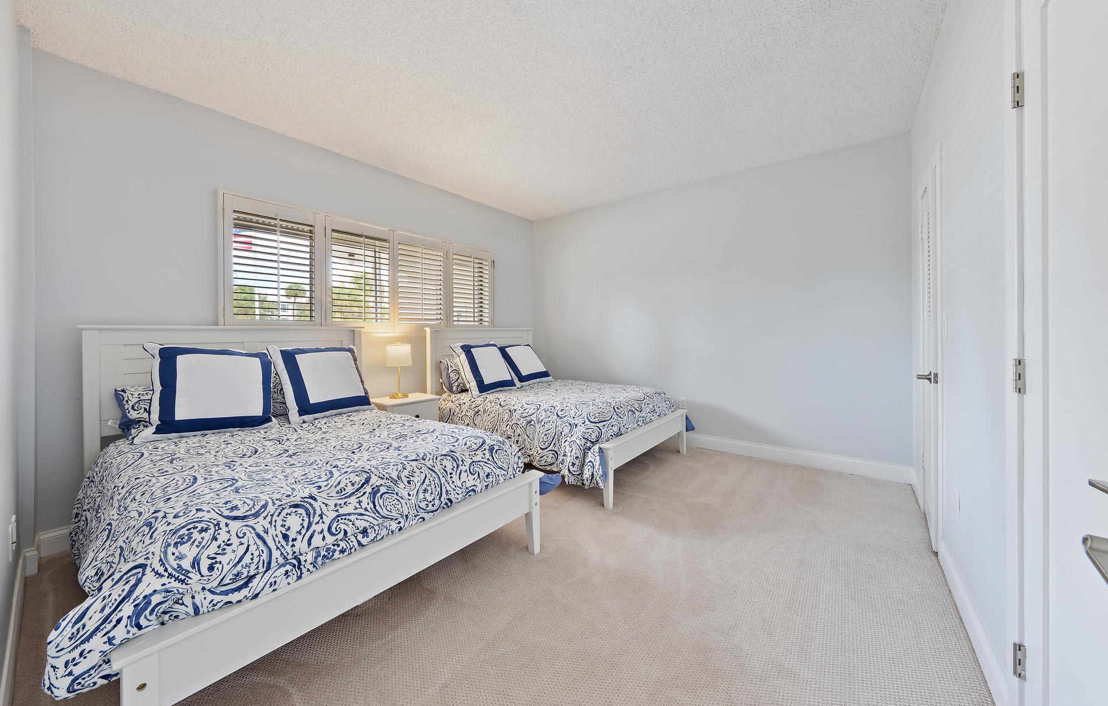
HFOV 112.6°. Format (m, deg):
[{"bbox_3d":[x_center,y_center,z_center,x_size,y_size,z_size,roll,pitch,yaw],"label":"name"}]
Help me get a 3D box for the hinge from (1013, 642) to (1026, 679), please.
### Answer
[{"bbox_3d":[1.324,0.876,1.050,0.018,0.098,0.035,0,1,39],"label":"hinge"}]

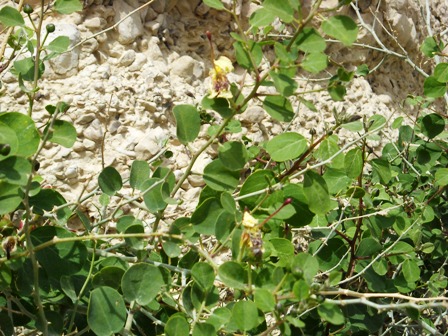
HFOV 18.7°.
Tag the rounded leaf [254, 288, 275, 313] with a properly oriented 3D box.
[{"bbox_3d":[0.038,0.125,1.280,0.021,0.028,0.008,-41,-11,-18],"label":"rounded leaf"}]

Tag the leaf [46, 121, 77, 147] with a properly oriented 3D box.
[{"bbox_3d":[-0.154,-0.032,1.290,0.030,0.029,0.008,6,-18,-7],"label":"leaf"}]

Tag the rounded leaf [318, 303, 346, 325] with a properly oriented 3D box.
[{"bbox_3d":[0.112,0.152,1.420,0.027,0.024,0.012,0,-30,0],"label":"rounded leaf"}]

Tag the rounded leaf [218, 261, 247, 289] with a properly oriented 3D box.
[{"bbox_3d":[0.009,0.108,1.380,0.029,0.029,0.012,0,-25,0],"label":"rounded leaf"}]

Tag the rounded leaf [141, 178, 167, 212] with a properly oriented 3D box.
[{"bbox_3d":[-0.067,0.026,1.300,0.025,0.034,0.008,-7,-12,4],"label":"rounded leaf"}]

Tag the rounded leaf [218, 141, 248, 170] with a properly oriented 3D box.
[{"bbox_3d":[0.009,-0.012,1.310,0.028,0.030,0.008,6,-14,7],"label":"rounded leaf"}]

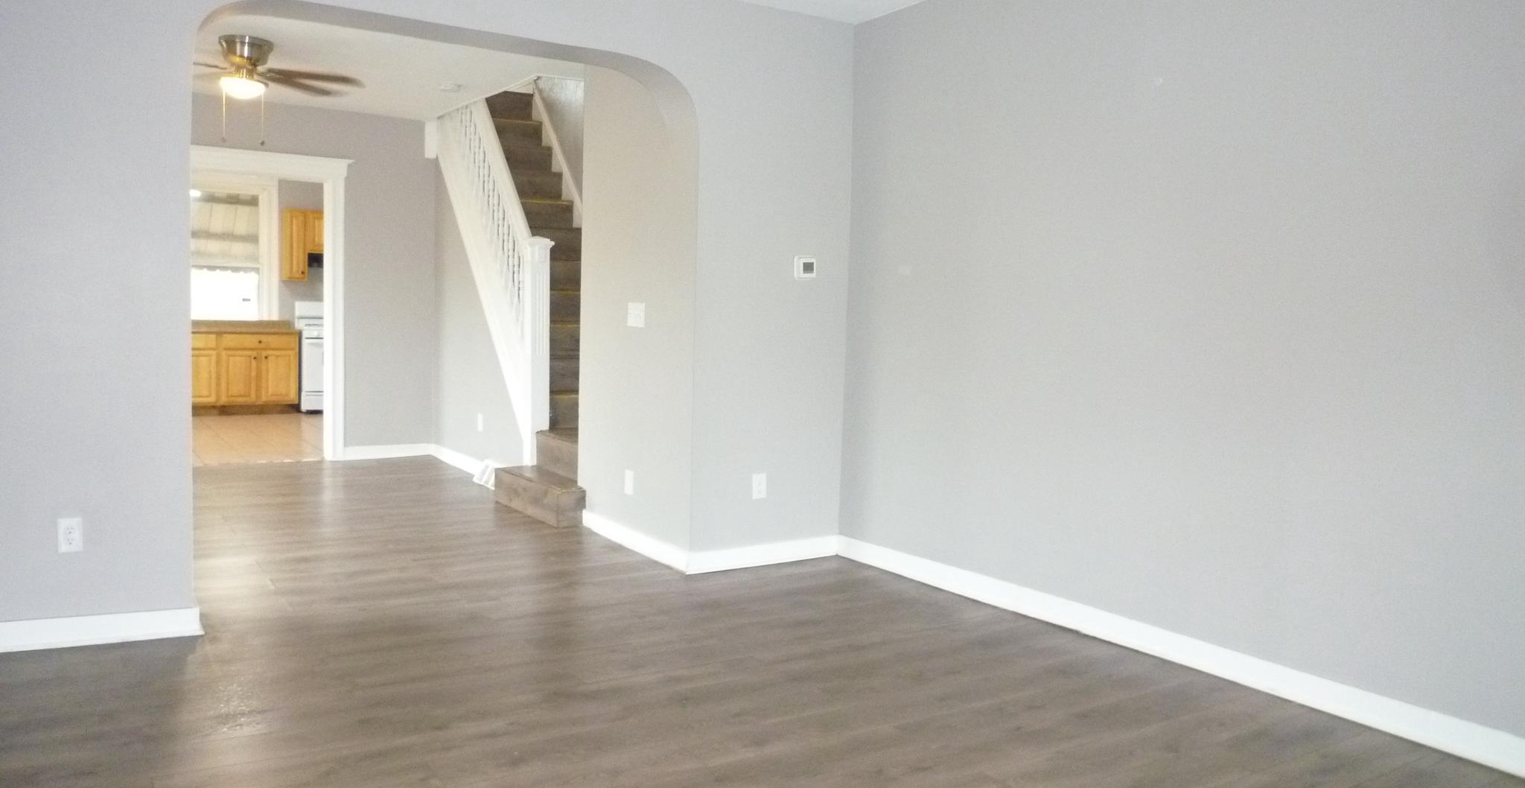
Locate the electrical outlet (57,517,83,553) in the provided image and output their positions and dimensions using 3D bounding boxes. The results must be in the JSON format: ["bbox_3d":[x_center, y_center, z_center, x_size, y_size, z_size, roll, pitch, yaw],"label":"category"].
[{"bbox_3d":[-2.304,0.472,3.668,0.072,0.115,0.010,-1,5,-32],"label":"electrical outlet"}]

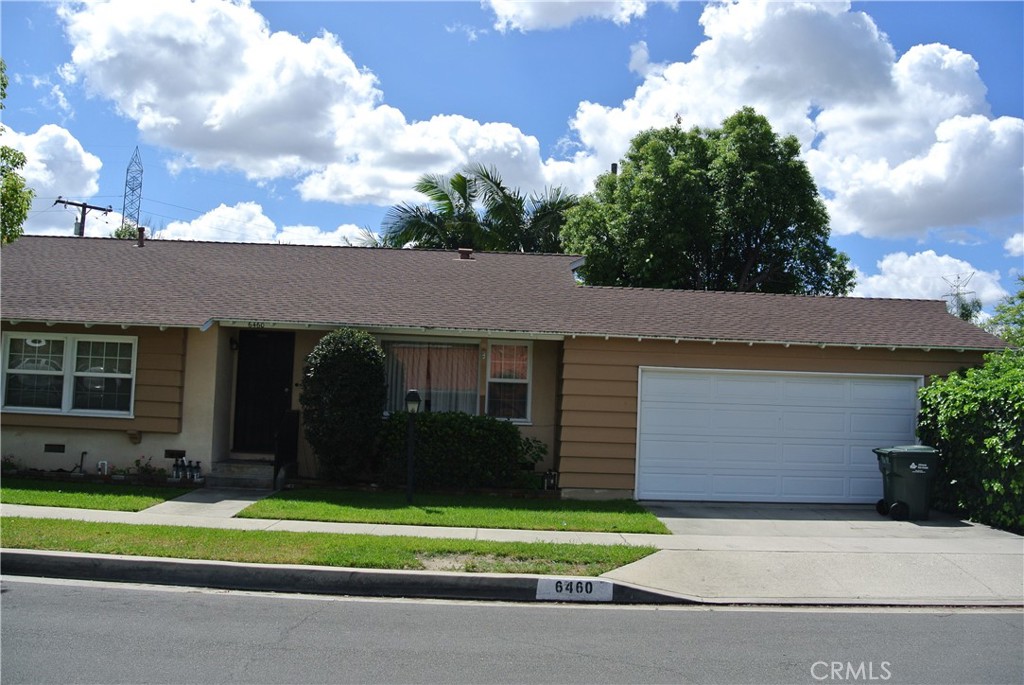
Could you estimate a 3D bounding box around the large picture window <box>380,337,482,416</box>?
[{"bbox_3d":[-1.540,0.690,15.600,1.930,1.560,0.120,2,-3,0],"label":"large picture window"}]

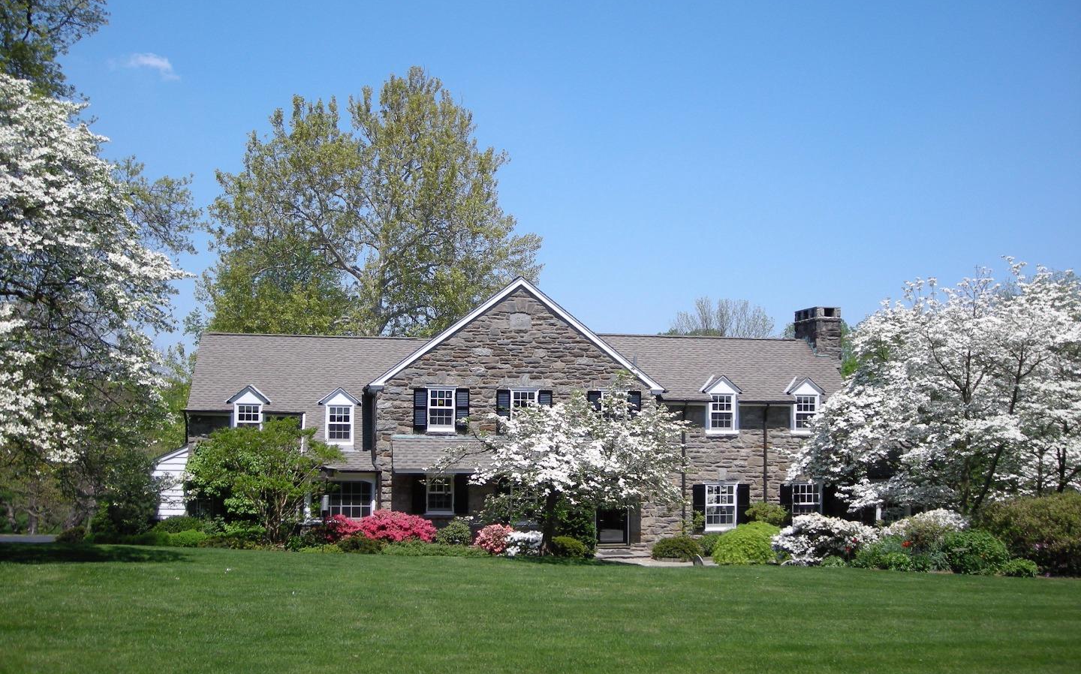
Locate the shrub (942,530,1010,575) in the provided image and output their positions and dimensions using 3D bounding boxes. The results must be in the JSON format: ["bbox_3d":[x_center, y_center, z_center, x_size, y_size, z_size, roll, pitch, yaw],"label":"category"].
[{"bbox_3d":[11.243,5.556,28.200,1.800,1.130,1.550,2,-4,-12],"label":"shrub"}]

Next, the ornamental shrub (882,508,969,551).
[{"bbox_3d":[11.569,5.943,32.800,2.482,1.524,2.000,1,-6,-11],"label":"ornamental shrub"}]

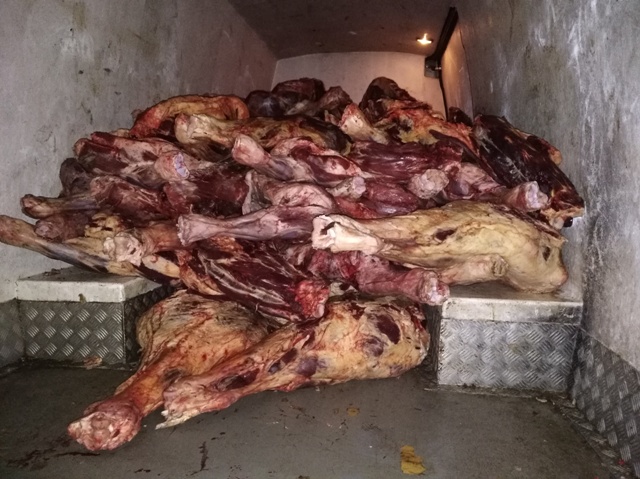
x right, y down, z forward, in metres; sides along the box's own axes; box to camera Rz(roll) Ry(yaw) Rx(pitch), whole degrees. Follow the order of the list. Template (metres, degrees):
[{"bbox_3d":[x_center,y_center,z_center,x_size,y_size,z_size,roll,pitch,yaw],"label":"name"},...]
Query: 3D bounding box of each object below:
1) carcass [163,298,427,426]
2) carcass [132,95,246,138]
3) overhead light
[{"bbox_3d":[-0.081,0.293,1.407,0.790,0.220,0.300,-2,7,-25],"label":"carcass"},{"bbox_3d":[-0.597,-0.534,2.230,0.550,0.250,0.400,0,6,-4],"label":"carcass"},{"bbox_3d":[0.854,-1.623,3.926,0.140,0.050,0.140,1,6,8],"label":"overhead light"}]

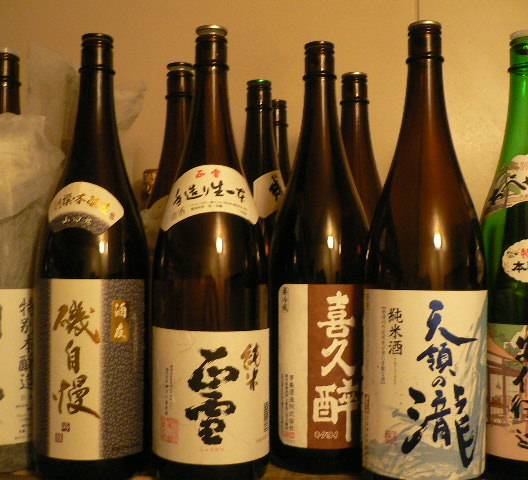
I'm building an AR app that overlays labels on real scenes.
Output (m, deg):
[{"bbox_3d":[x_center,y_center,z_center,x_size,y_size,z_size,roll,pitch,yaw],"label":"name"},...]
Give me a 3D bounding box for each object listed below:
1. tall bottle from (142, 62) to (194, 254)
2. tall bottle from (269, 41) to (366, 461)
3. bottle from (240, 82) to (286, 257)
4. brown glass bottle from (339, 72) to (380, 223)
[{"bbox_3d":[-0.091,0.009,0.709,0.105,0.398,0.105,0,0,0],"label":"tall bottle"},{"bbox_3d":[0.054,0.010,0.626,0.105,0.397,0.105,0,0,-10],"label":"tall bottle"},{"bbox_3d":[-0.006,0.011,0.774,0.105,0.397,0.105,0,0,-28],"label":"bottle"},{"bbox_3d":[0.103,0.011,0.737,0.105,0.397,0.105,0,0,0],"label":"brown glass bottle"}]

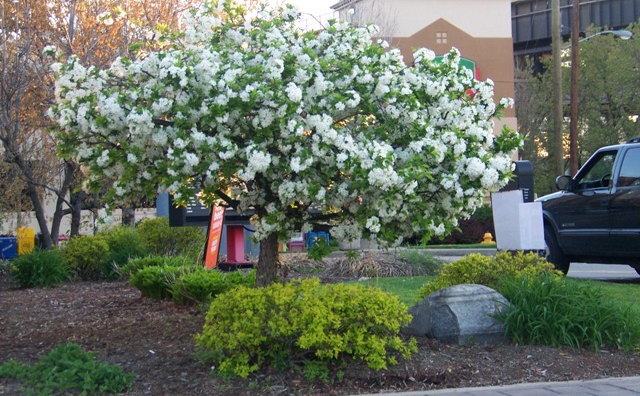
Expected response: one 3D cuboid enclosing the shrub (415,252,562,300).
[{"bbox_3d":[1.486,0.738,14.100,1.245,0.539,1.050,-1,0,0],"label":"shrub"}]

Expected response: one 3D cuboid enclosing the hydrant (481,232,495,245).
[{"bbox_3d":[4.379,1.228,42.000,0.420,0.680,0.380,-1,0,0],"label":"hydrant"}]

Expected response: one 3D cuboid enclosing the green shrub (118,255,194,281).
[{"bbox_3d":[-1.899,0.869,18.800,0.935,0.394,0.750,-1,0,0],"label":"green shrub"}]

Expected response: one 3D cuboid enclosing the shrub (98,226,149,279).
[{"bbox_3d":[-2.577,0.714,21.200,0.685,0.677,0.650,-1,0,0],"label":"shrub"}]

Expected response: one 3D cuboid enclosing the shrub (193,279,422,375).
[{"bbox_3d":[-0.084,0.779,10.000,1.368,0.545,1.100,-1,0,0],"label":"shrub"}]

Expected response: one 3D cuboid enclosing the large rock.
[{"bbox_3d":[1.002,0.830,11.600,0.786,0.412,0.600,-1,0,0],"label":"large rock"}]

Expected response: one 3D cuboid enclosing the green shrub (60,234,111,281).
[{"bbox_3d":[-2.989,0.757,20.500,0.688,0.583,0.650,-1,0,0],"label":"green shrub"}]

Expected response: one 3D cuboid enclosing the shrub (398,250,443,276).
[{"bbox_3d":[1.287,0.849,20.600,0.615,0.352,0.550,-1,0,0],"label":"shrub"}]

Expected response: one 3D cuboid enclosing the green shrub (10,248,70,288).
[{"bbox_3d":[-3.400,0.844,19.600,0.743,0.457,0.700,-1,0,0],"label":"green shrub"}]

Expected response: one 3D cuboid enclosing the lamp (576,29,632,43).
[{"bbox_3d":[9.551,-5.455,54.000,1.900,0.460,0.360,-1,0,0],"label":"lamp"}]

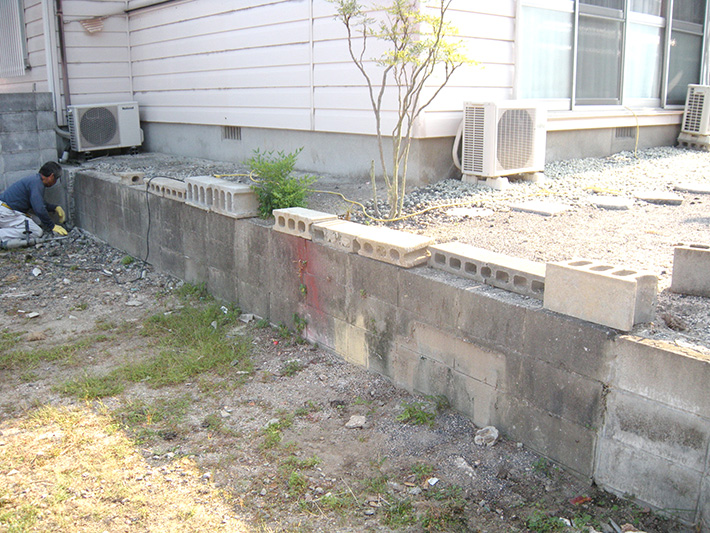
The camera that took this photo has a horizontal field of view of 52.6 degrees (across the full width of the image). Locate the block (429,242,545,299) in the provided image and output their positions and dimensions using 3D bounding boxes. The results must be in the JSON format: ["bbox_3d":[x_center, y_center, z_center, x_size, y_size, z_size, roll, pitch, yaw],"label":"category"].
[{"bbox_3d":[0.679,0.016,3.333,0.190,0.100,0.790,-11,18,-36],"label":"block"}]

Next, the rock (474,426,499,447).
[{"bbox_3d":[0.569,0.735,3.105,0.098,0.065,0.080,0,14,0],"label":"rock"}]

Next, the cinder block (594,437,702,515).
[{"bbox_3d":[1.115,0.764,2.673,0.120,0.195,0.395,-11,18,-38],"label":"cinder block"}]

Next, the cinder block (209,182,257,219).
[{"bbox_3d":[-0.859,-0.474,5.098,0.190,0.190,0.390,-11,18,-36],"label":"cinder block"}]

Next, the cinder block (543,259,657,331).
[{"bbox_3d":[0.954,0.102,2.813,0.150,0.190,0.390,-12,18,-39],"label":"cinder block"}]

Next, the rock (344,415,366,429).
[{"bbox_3d":[0.003,0.707,3.265,0.095,0.035,0.070,0,14,0],"label":"rock"}]

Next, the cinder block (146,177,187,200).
[{"bbox_3d":[-1.466,-0.625,5.890,0.190,0.095,0.790,-11,18,-36],"label":"cinder block"}]

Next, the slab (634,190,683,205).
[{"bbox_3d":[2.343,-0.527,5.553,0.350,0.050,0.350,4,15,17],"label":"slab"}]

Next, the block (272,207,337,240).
[{"bbox_3d":[-0.303,-0.265,4.381,0.190,0.117,0.390,-12,18,-40],"label":"block"}]

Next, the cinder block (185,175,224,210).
[{"bbox_3d":[-1.100,-0.549,5.395,0.190,0.190,0.390,-11,18,-38],"label":"cinder block"}]

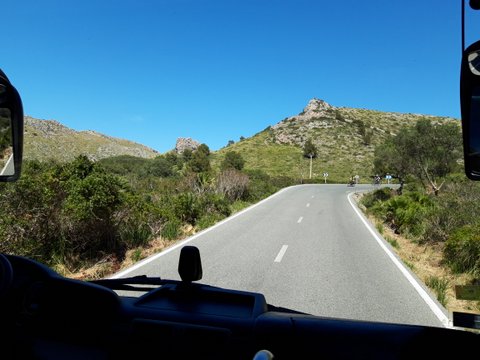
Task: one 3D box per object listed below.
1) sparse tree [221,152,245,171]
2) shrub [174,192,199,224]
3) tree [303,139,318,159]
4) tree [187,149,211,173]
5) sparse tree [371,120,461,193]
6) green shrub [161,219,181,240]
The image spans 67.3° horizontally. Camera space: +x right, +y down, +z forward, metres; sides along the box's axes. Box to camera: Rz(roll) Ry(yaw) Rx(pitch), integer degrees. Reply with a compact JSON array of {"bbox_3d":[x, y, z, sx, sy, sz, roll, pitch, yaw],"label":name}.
[{"bbox_3d":[-1.311,-3.364,63.000,4.110,3.510,4.000,1,2,0],"label":"sparse tree"},{"bbox_3d":[-2.360,1.257,15.900,1.210,1.380,1.200,1,2,0],"label":"shrub"},{"bbox_3d":[16.623,-7.427,85.000,3.730,4.660,3.400,1,2,0],"label":"tree"},{"bbox_3d":[-6.677,-3.097,58.000,3.780,3.860,3.900,1,2,0],"label":"tree"},{"bbox_3d":[17.379,-2.257,35.000,8.110,6.970,7.200,1,2,0],"label":"sparse tree"},{"bbox_3d":[-2.391,1.703,12.400,0.680,0.740,0.680,1,2,0],"label":"green shrub"}]

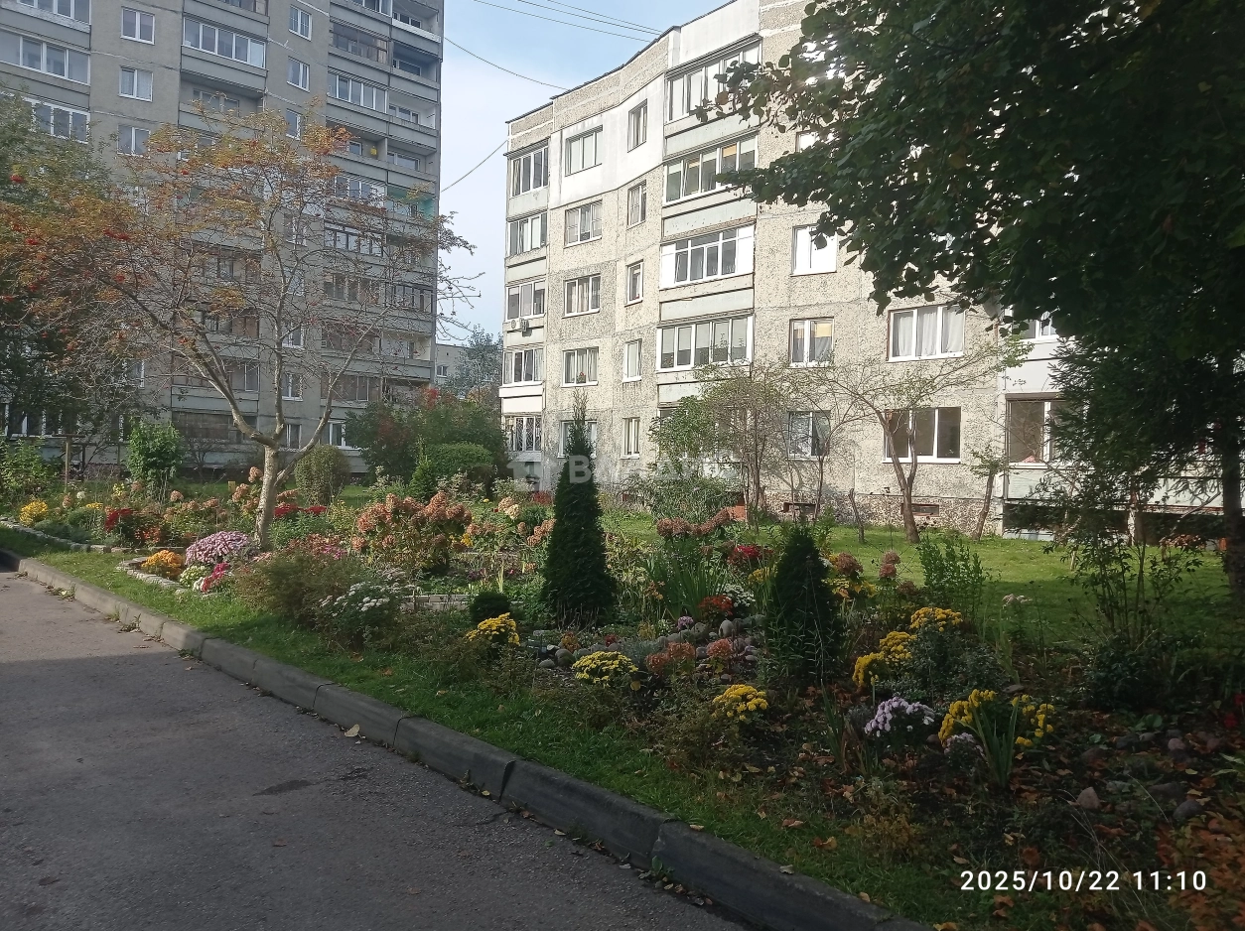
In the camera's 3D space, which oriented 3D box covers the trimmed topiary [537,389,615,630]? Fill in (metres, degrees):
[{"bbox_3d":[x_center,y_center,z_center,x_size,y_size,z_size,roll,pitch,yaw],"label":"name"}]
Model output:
[{"bbox_3d":[-0.379,0.363,8.450,0.640,1.950,0.640,2,0,0],"label":"trimmed topiary"}]

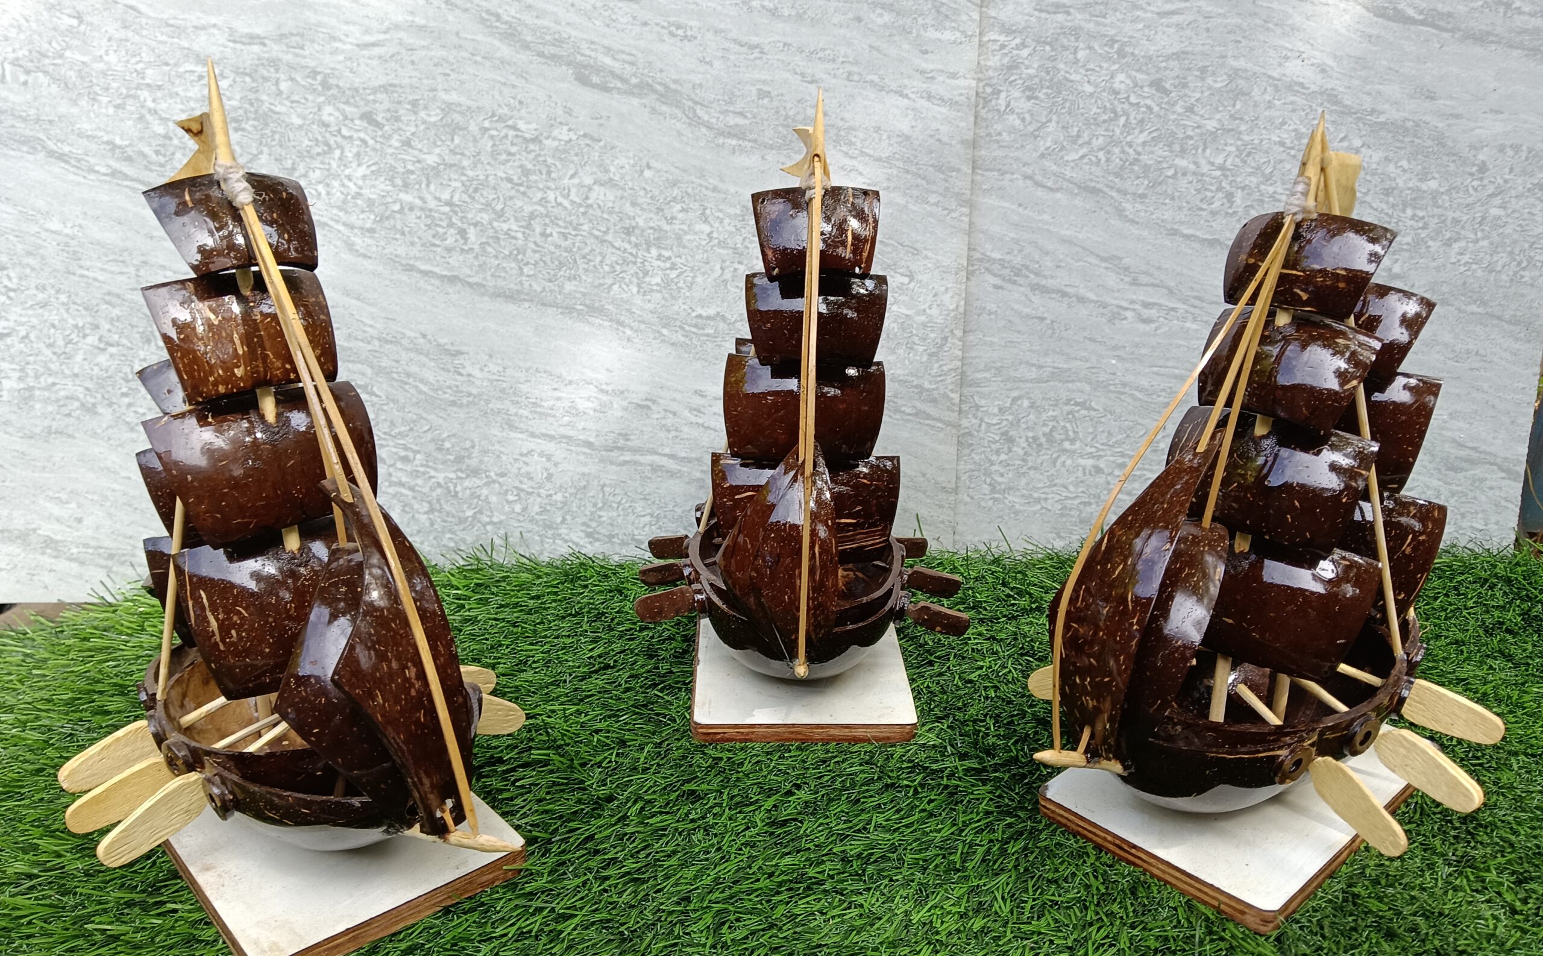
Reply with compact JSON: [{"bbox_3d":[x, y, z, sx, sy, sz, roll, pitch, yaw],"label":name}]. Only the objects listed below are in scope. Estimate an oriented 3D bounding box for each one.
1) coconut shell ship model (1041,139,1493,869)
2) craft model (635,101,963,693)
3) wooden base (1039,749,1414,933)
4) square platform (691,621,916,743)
[{"bbox_3d":[0.199,0.008,0.480,0.223,0.299,0.183,-16,25,-39],"label":"coconut shell ship model"},{"bbox_3d":[0.016,-0.035,0.586,0.183,0.308,0.217,1,19,0],"label":"craft model"},{"bbox_3d":[0.229,0.146,0.559,0.187,0.012,0.113,-16,25,-40],"label":"wooden base"},{"bbox_3d":[0.016,0.102,0.682,0.116,0.012,0.187,0,19,-1],"label":"square platform"}]

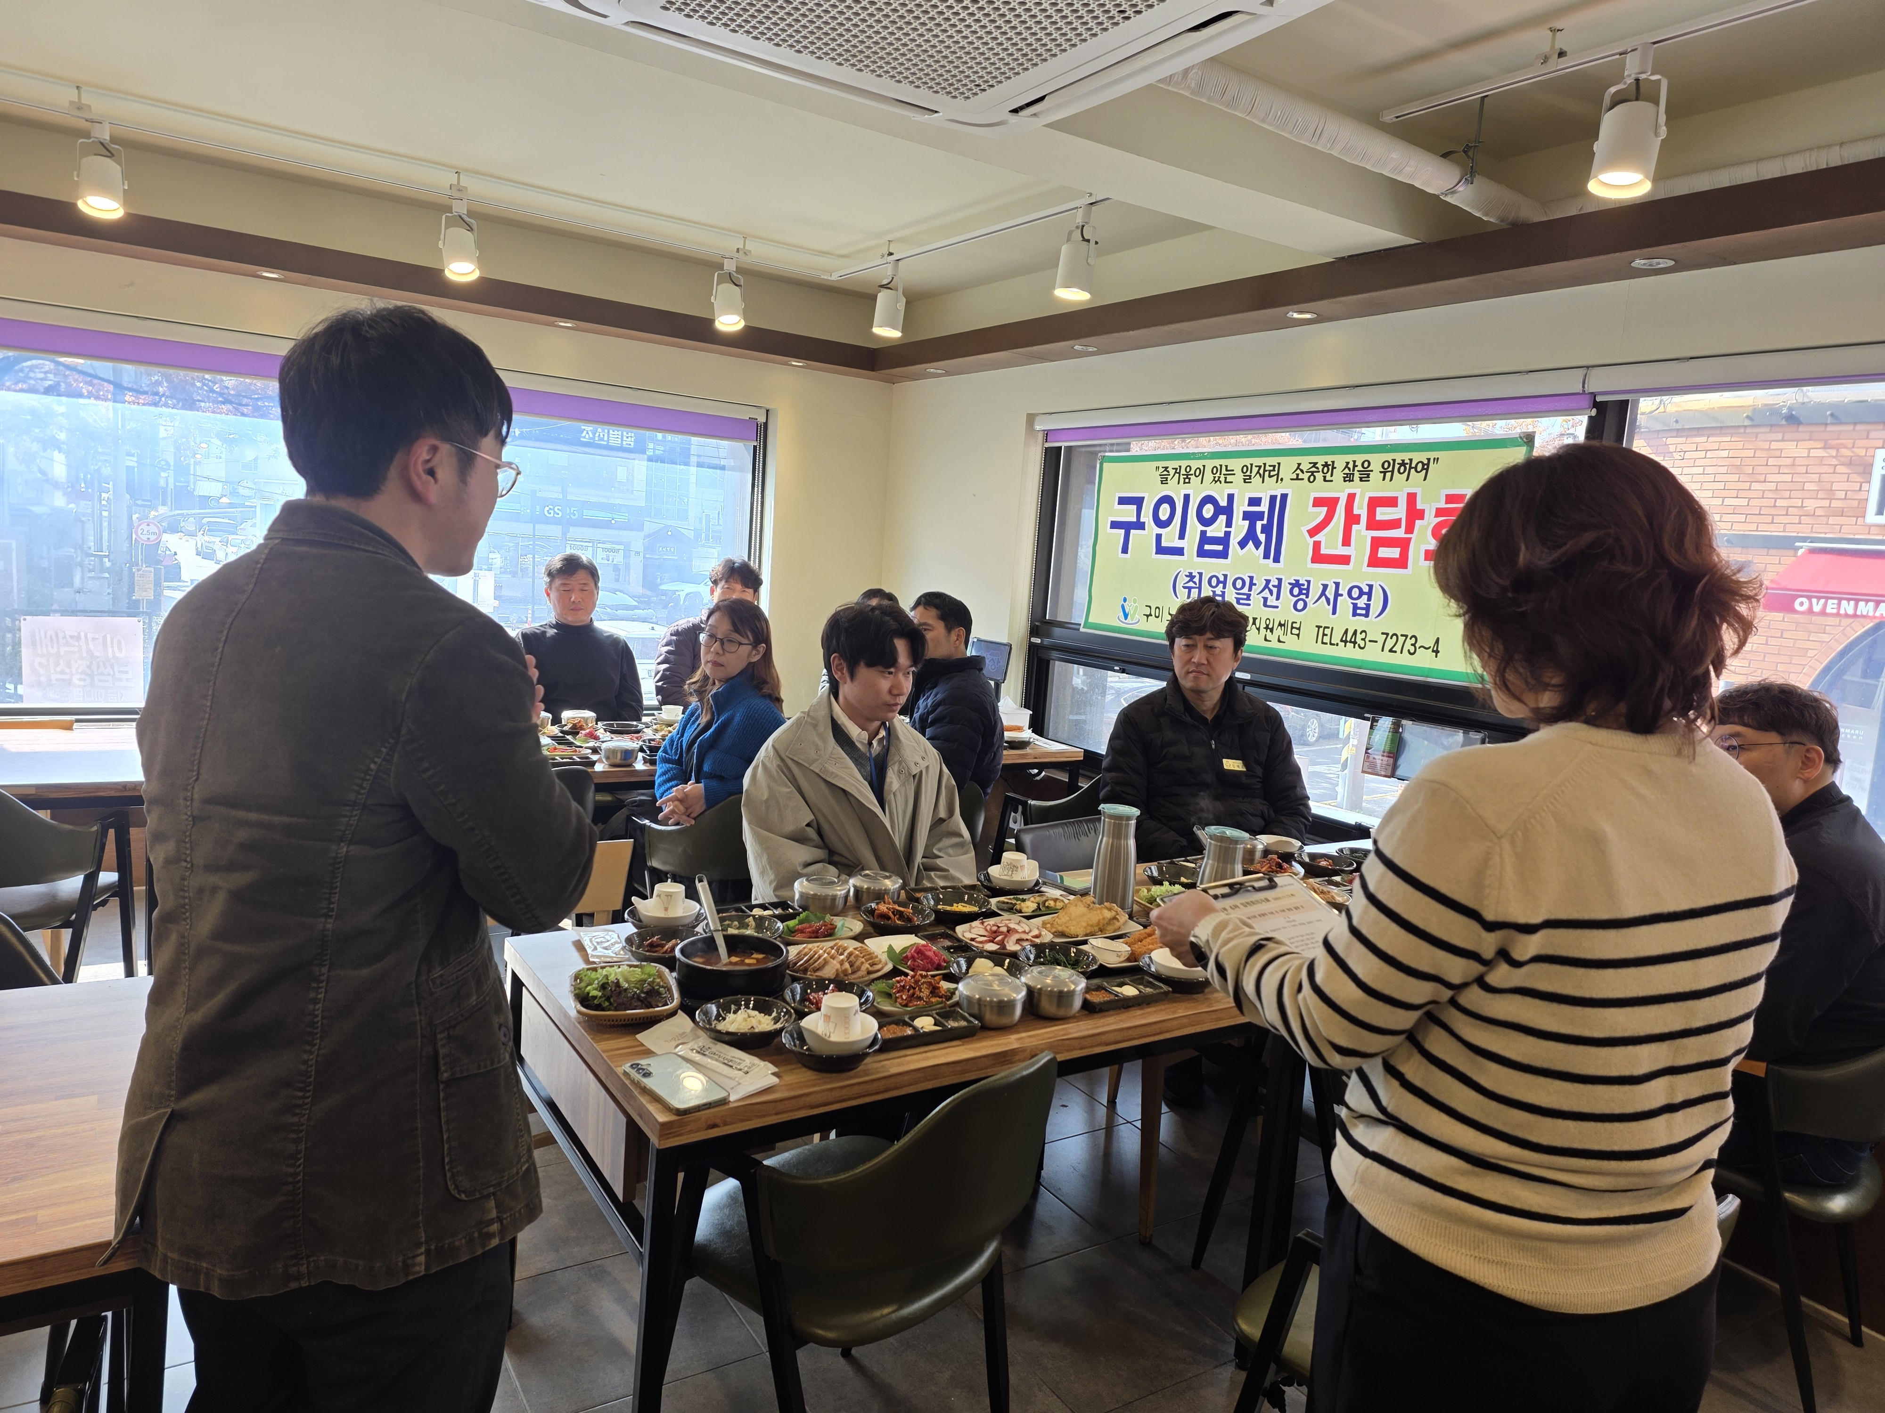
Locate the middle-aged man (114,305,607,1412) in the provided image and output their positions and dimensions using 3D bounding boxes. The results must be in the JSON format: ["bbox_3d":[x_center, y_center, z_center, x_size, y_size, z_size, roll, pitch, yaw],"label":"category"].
[{"bbox_3d":[-0.567,0.461,1.210,0.500,1.661,0.380,10,9,40],"label":"middle-aged man"}]

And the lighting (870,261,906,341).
[{"bbox_3d":[-0.198,-1.562,4.779,0.127,0.274,0.128,0,8,-33],"label":"lighting"}]

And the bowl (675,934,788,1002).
[{"bbox_3d":[-0.329,0.421,1.942,0.174,0.085,0.174,4,7,-1],"label":"bowl"}]

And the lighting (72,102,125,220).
[{"bbox_3d":[-2.530,-1.637,3.766,0.128,0.316,0.165,0,8,-33],"label":"lighting"}]

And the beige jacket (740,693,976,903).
[{"bbox_3d":[-0.167,0.344,2.734,0.530,0.726,0.390,0,8,-30],"label":"beige jacket"}]

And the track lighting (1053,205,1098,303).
[{"bbox_3d":[0.423,-1.399,3.838,0.138,0.285,0.128,0,8,-33],"label":"track lighting"}]

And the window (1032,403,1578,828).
[{"bbox_3d":[0.972,-0.326,4.092,0.100,1.211,2.180,0,8,-33],"label":"window"}]

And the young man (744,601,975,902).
[{"bbox_3d":[-0.122,0.469,2.653,0.530,1.365,0.780,0,8,-30],"label":"young man"}]

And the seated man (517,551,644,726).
[{"bbox_3d":[-1.287,0.164,4.449,0.520,1.390,0.750,1,8,-25],"label":"seated man"}]

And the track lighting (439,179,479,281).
[{"bbox_3d":[-1.666,-1.641,4.337,0.128,0.321,0.170,0,8,-33],"label":"track lighting"}]

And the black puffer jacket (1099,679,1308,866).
[{"bbox_3d":[0.717,0.295,3.401,0.570,0.735,0.380,4,7,-6],"label":"black puffer jacket"}]

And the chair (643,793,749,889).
[{"bbox_3d":[-0.723,0.589,3.932,0.560,0.760,0.560,7,7,17],"label":"chair"}]

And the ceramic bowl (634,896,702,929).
[{"bbox_3d":[-0.497,0.383,2.258,0.121,0.050,0.110,4,7,-1],"label":"ceramic bowl"}]

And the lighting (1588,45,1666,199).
[{"bbox_3d":[1.349,-1.154,2.454,0.141,0.284,0.128,0,8,-33],"label":"lighting"}]

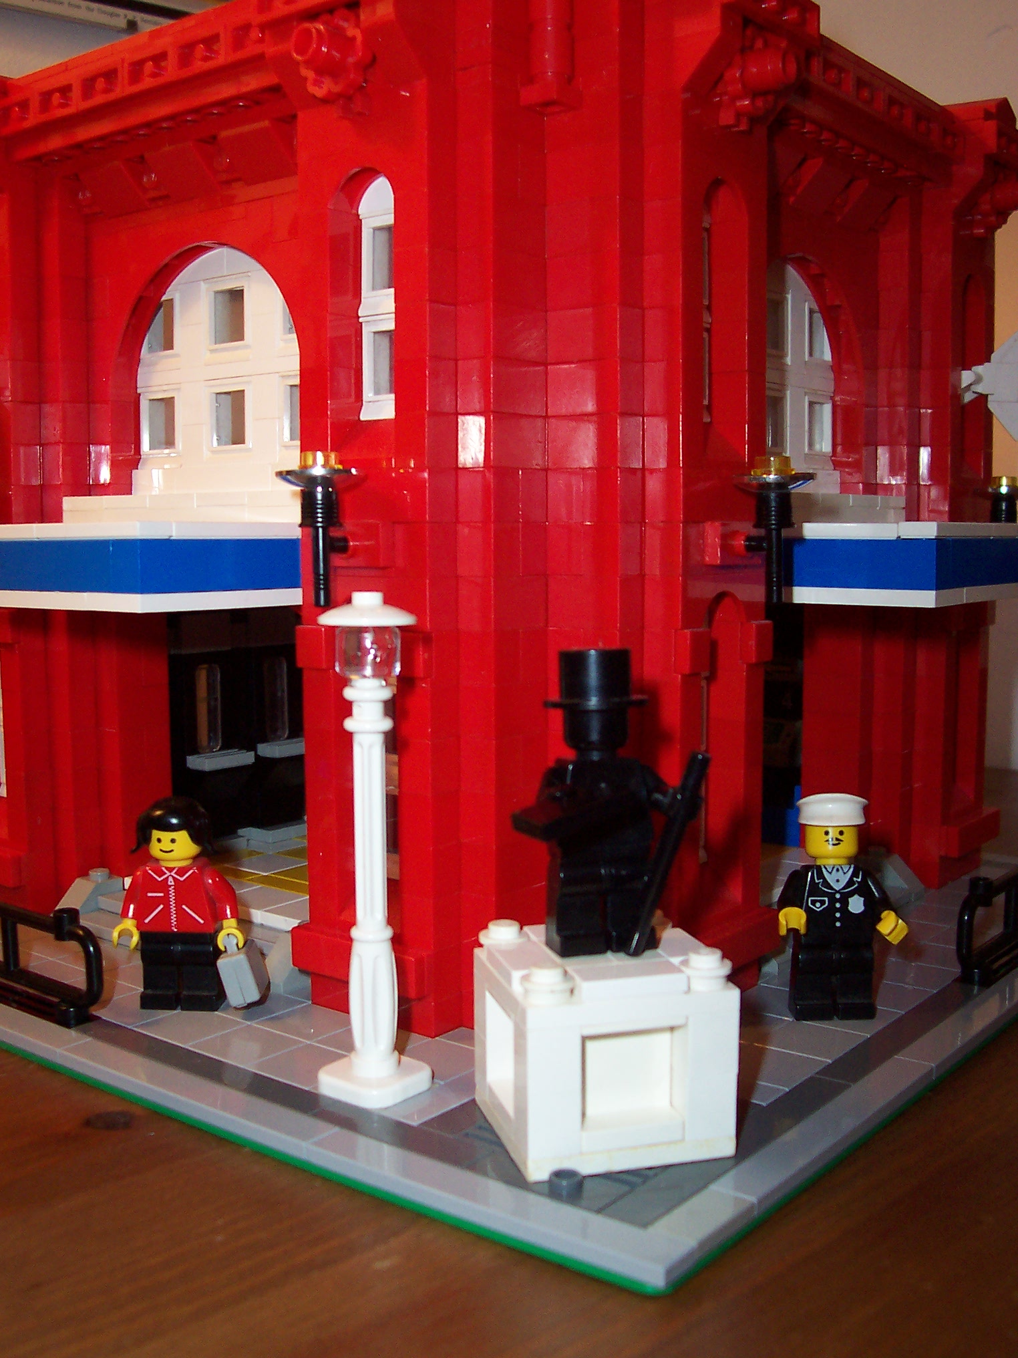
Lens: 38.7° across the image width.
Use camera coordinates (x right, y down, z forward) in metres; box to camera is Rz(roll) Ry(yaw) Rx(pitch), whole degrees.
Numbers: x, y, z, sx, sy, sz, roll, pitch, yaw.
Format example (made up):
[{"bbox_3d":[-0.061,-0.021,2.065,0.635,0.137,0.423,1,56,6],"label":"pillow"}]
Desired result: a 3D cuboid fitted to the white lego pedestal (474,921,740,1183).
[{"bbox_3d":[0.014,0.055,0.225,0.032,0.030,0.032,-2,6,-15],"label":"white lego pedestal"}]

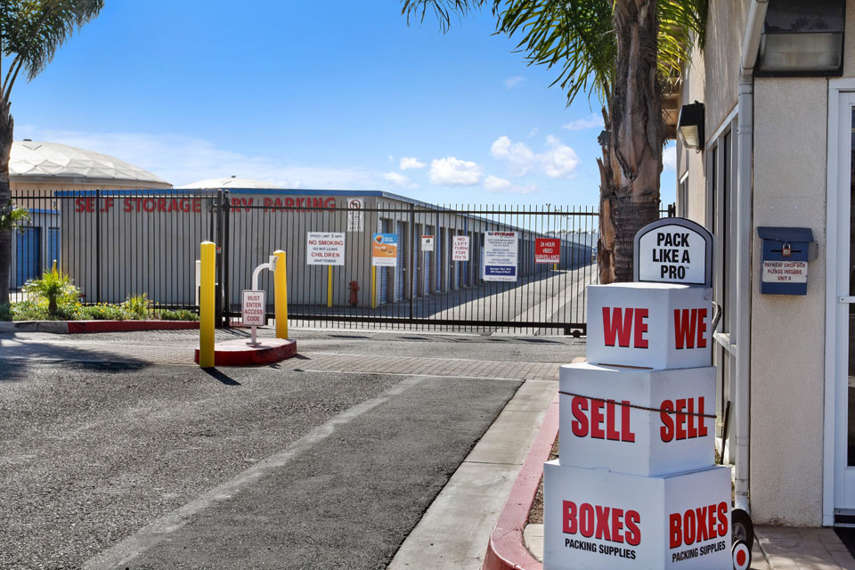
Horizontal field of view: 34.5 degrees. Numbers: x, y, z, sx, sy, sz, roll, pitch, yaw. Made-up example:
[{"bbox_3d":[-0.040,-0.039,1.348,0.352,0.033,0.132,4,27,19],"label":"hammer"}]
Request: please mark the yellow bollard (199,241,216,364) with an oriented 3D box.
[{"bbox_3d":[-2.619,0.227,16.450,0.174,1.500,0.174,0,1,0],"label":"yellow bollard"}]

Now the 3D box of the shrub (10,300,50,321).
[{"bbox_3d":[-7.224,0.463,25.000,0.690,0.360,0.600,0,1,0],"label":"shrub"}]

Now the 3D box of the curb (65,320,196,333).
[{"bbox_3d":[-5.244,0.752,24.650,2.450,0.180,0.170,0,1,0],"label":"curb"}]

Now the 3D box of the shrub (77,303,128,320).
[{"bbox_3d":[-5.899,0.481,25.000,0.920,0.320,0.650,0,1,0],"label":"shrub"}]

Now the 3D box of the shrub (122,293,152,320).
[{"bbox_3d":[-5.327,0.395,25.300,0.540,0.500,0.500,0,1,0],"label":"shrub"}]

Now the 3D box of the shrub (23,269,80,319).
[{"bbox_3d":[-6.906,0.156,25.300,1.030,0.900,0.980,0,1,0],"label":"shrub"}]

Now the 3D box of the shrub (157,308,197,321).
[{"bbox_3d":[-4.556,0.538,25.100,0.780,0.220,0.550,0,1,0],"label":"shrub"}]

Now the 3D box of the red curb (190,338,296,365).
[{"bbox_3d":[-2.397,0.870,18.100,0.960,0.180,3.100,0,1,8],"label":"red curb"}]

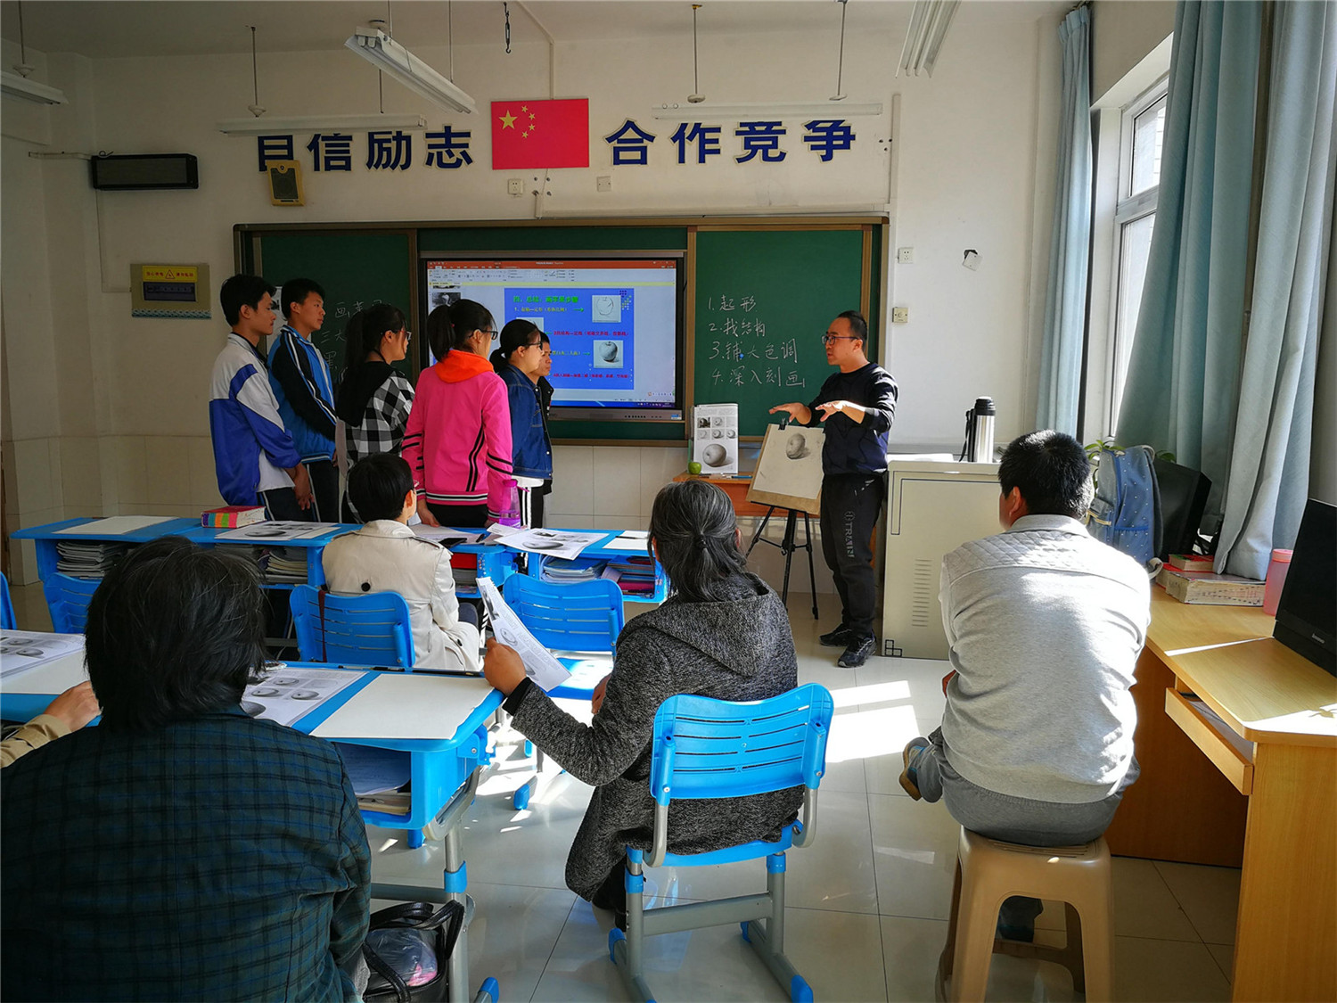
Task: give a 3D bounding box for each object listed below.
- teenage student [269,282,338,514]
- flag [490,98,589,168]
[{"bbox_3d":[-1.685,-0.124,4.854,0.360,1.770,0.470,-1,8,-9],"label":"teenage student"},{"bbox_3d":[-0.776,-2.213,6.290,0.607,0.402,0.020,2,8,8],"label":"flag"}]

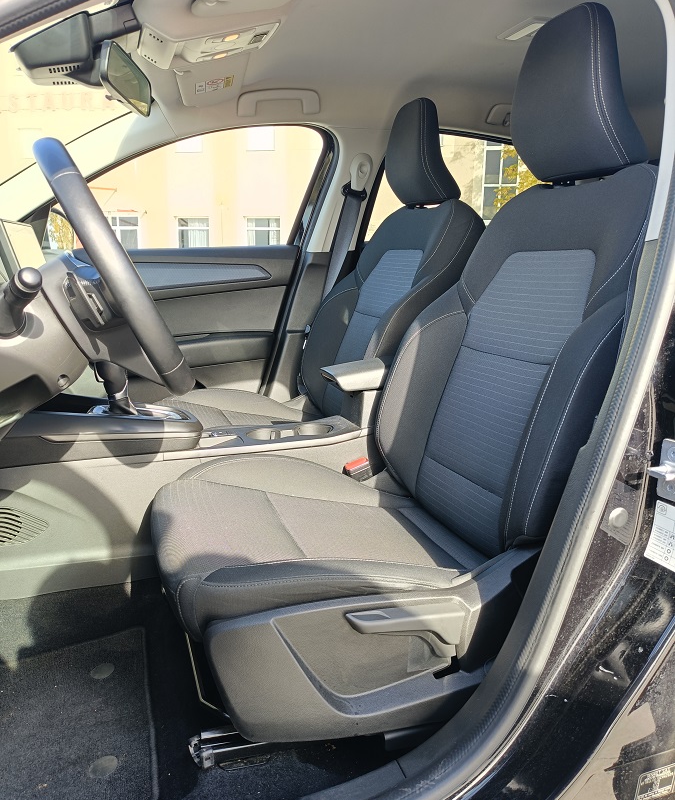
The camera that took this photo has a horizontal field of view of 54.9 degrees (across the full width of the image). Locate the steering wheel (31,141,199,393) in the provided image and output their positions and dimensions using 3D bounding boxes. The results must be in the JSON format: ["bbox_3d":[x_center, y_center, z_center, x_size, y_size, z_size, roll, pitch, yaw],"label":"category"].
[{"bbox_3d":[-0.307,-0.153,0.857,0.085,0.362,0.364,-30,20,-11],"label":"steering wheel"}]

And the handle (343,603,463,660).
[{"bbox_3d":[0.084,0.286,0.811,0.160,0.060,0.038,2,11,-20],"label":"handle"}]

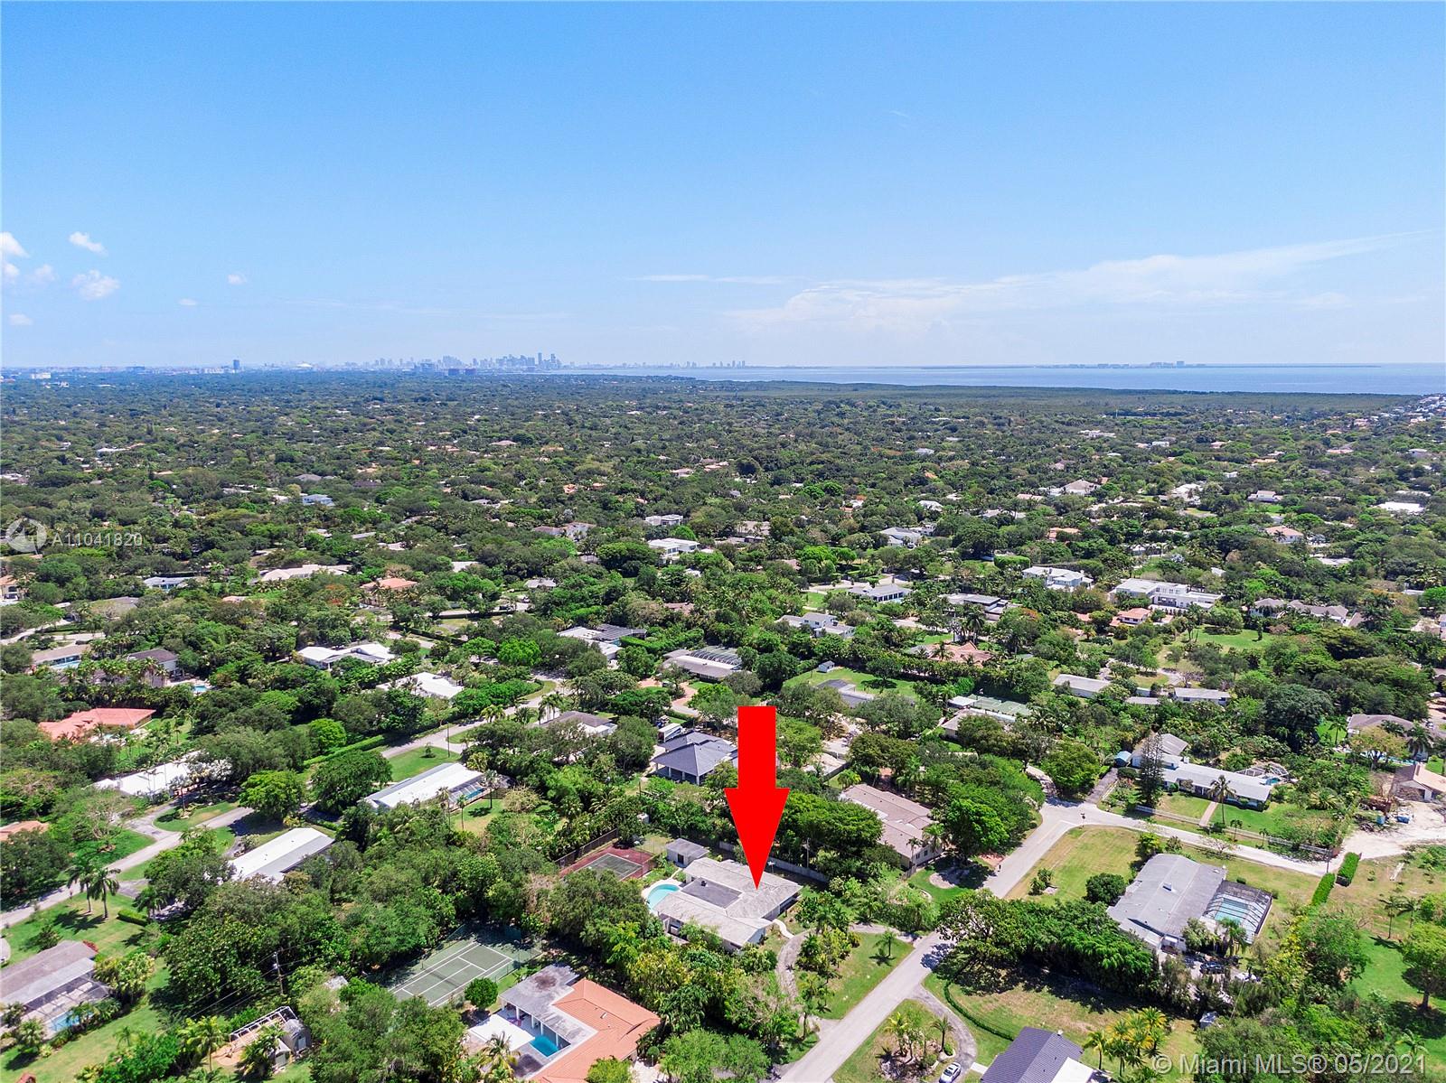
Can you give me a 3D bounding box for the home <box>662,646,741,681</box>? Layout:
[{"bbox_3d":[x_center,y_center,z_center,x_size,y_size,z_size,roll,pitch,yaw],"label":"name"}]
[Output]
[{"bbox_3d":[-7.820,45.960,377.700,29.500,4.300,25.000,7,12,35],"label":"home"}]

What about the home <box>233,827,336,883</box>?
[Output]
[{"bbox_3d":[-102.120,73.070,229.730,13.800,4.000,24.500,5,11,28],"label":"home"}]

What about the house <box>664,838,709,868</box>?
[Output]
[{"bbox_3d":[-8.337,73.516,235.327,9.200,3.100,5.900,7,13,36],"label":"house"}]

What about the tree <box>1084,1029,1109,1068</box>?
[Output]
[{"bbox_3d":[60.830,82.950,163.130,3.900,6.600,3.900,0,10,0],"label":"tree"}]

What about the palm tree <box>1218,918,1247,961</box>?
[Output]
[{"bbox_3d":[99.544,77.536,195.356,5.500,8.200,5.500,7,13,36],"label":"palm tree"}]

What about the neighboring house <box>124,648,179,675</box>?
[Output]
[{"bbox_3d":[-217.272,46.226,379.502,19.000,8.000,15.500,7,13,36],"label":"neighboring house"}]

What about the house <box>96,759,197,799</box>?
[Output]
[{"bbox_3d":[-155.849,66.133,277.652,19.500,4.200,24.500,7,13,36],"label":"house"}]

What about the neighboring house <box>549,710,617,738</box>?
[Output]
[{"bbox_3d":[-46.760,58.050,311.270,18.200,4.300,20.500,7,12,33],"label":"neighboring house"}]

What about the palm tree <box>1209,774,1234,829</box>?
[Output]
[{"bbox_3d":[123.420,64.420,247.630,6.000,12.700,6.000,0,10,0],"label":"palm tree"}]

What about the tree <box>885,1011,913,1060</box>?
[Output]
[{"bbox_3d":[29.962,82.939,168.194,4.500,7.900,4.500,0,10,0],"label":"tree"}]

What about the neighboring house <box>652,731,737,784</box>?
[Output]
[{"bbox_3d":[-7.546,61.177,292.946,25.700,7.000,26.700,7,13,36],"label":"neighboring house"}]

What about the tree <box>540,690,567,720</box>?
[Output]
[{"bbox_3d":[-54.960,53.570,320.850,7.500,9.800,7.500,0,10,0],"label":"tree"}]

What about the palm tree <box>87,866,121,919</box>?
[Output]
[{"bbox_3d":[-130.732,74.387,211.195,6.800,11.200,6.800,7,13,36],"label":"palm tree"}]

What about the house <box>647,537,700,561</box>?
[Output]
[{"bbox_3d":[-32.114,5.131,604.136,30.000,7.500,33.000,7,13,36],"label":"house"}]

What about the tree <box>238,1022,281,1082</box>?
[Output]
[{"bbox_3d":[-75.150,82.850,162.550,6.300,8.200,6.300,0,10,0],"label":"tree"}]

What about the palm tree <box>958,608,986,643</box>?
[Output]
[{"bbox_3d":[102.420,35.050,409.730,8.500,13.500,8.500,0,10,0],"label":"palm tree"}]

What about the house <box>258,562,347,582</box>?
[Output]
[{"bbox_3d":[-229.200,17.270,541.340,26.000,5.000,44.000,7,12,35],"label":"house"}]

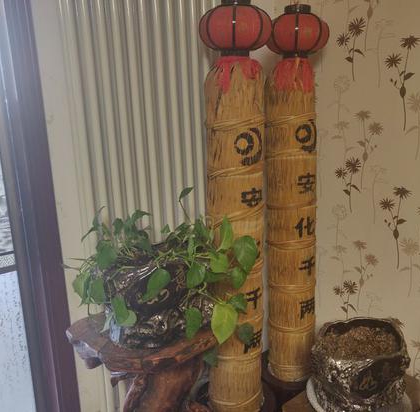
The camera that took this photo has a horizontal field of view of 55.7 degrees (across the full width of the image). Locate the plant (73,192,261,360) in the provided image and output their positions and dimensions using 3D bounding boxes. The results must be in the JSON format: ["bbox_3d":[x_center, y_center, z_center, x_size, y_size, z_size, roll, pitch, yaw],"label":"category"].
[{"bbox_3d":[-0.158,0.190,1.332,0.580,0.480,0.460,-4,11,-7],"label":"plant"}]

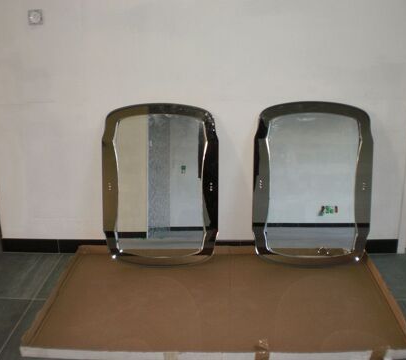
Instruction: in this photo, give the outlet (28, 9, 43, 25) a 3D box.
[{"bbox_3d":[-0.760,-0.740,2.273,0.075,0.075,0.015,0,18,2],"label":"outlet"}]

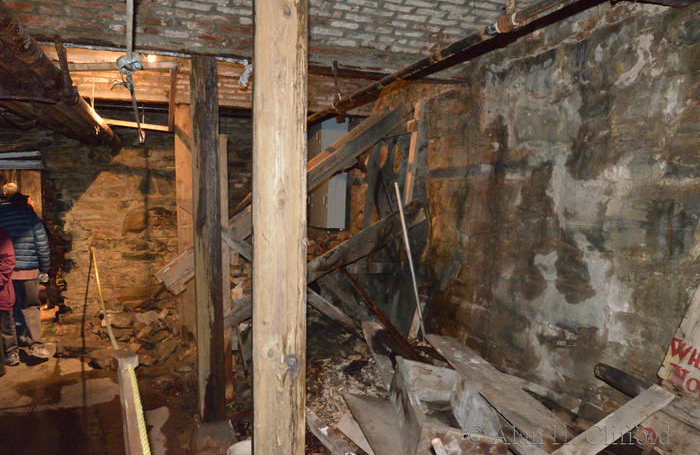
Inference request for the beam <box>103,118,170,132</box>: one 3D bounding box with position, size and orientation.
[{"bbox_3d":[-2.002,-0.948,4.893,0.606,0.042,0.080,1,3,-38],"label":"beam"}]

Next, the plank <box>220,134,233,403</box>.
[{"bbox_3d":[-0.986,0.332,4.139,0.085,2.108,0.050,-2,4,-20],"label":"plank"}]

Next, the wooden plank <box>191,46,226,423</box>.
[{"bbox_3d":[-0.953,0.098,3.522,0.160,2.406,0.160,-2,4,-20],"label":"wooden plank"}]

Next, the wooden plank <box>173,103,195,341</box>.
[{"bbox_3d":[-1.779,-0.028,5.703,0.190,2.557,0.190,-2,4,-20],"label":"wooden plank"}]

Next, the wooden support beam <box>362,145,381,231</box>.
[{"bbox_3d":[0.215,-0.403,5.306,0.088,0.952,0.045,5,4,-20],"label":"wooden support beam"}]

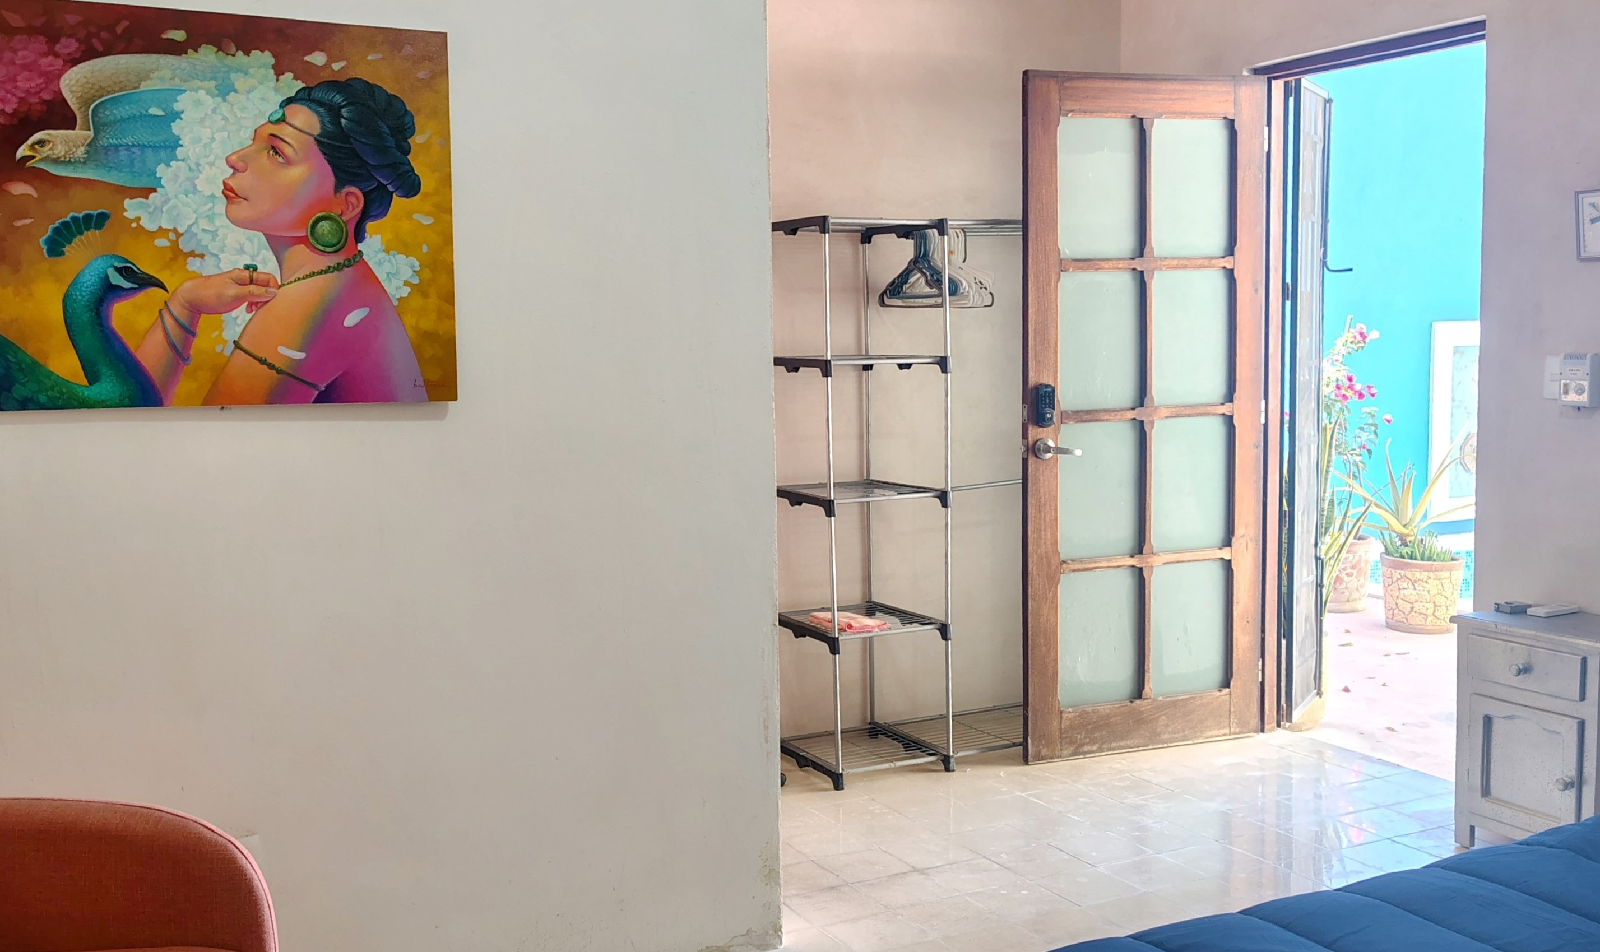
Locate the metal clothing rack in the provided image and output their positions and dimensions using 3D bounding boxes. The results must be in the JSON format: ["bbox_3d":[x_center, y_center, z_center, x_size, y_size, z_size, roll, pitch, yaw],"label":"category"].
[{"bbox_3d":[0.487,0.051,4.953,1.160,1.735,0.500,-3,4,-27],"label":"metal clothing rack"}]

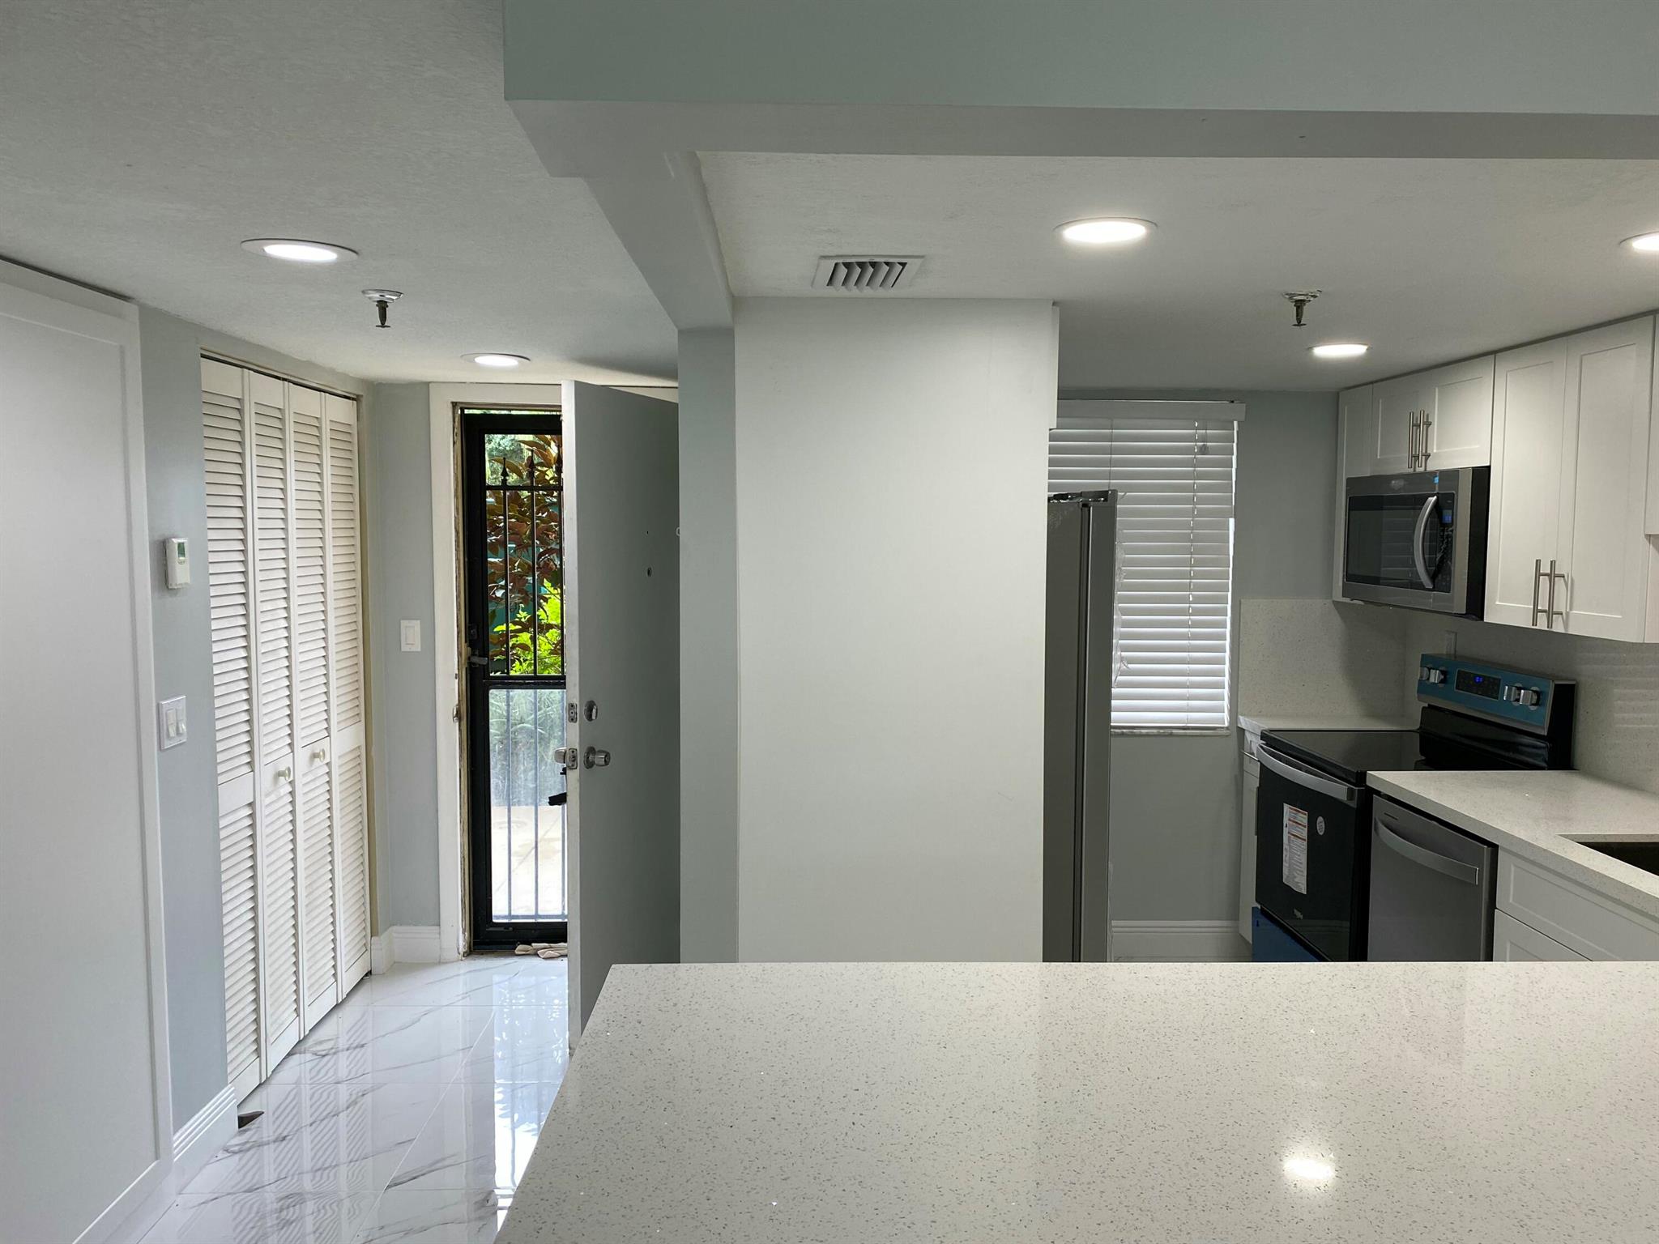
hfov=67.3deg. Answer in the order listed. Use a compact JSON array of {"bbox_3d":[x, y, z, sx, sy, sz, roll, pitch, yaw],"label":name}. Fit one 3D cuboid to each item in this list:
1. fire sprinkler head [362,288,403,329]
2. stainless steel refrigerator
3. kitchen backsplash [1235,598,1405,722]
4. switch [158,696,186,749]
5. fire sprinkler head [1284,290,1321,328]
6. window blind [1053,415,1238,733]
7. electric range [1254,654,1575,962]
[{"bbox_3d":[-0.969,-0.677,2.704,0.088,0.074,0.088,0,5,-1],"label":"fire sprinkler head"},{"bbox_3d":[0.232,0.518,3.343,0.820,1.712,0.870,0,5,-1],"label":"stainless steel refrigerator"},{"bbox_3d":[1.846,0.135,4.639,0.635,0.444,0.020,0,5,-1],"label":"kitchen backsplash"},{"bbox_3d":[-1.591,0.244,3.026,0.012,0.116,0.120,0,5,-1],"label":"switch"},{"bbox_3d":[1.004,-0.660,2.644,0.083,0.074,0.083,0,5,-1],"label":"fire sprinkler head"},{"bbox_3d":[1.052,-0.191,4.577,0.840,1.175,0.060,0,5,-1],"label":"window blind"},{"bbox_3d":[1.834,0.732,4.072,0.680,1.180,0.765,0,5,-1],"label":"electric range"}]

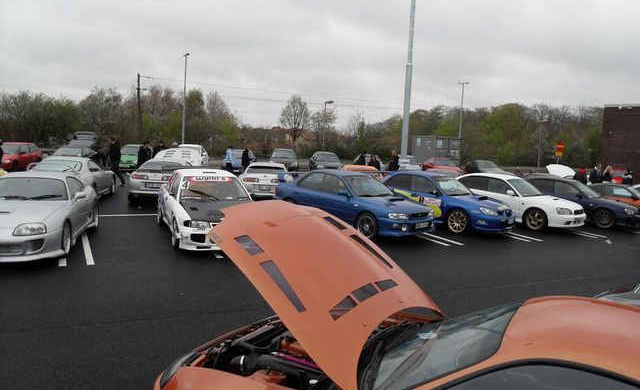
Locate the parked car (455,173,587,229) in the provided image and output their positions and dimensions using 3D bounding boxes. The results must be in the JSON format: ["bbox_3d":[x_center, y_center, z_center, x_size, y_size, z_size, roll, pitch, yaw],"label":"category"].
[{"bbox_3d":[5.417,0.108,15.652,4.580,1.410,1.700,9,8,43],"label":"parked car"}]

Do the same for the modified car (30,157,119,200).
[{"bbox_3d":[-7.325,-0.505,15.458,1.810,1.280,4.500,2,6,-12],"label":"modified car"}]

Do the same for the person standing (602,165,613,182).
[{"bbox_3d":[11.839,-0.378,21.492,0.460,1.670,0.350,2,6,-10],"label":"person standing"}]

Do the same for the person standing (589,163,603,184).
[{"bbox_3d":[12.355,-0.430,22.911,0.500,1.780,0.350,0,7,-30],"label":"person standing"}]

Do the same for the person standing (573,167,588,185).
[{"bbox_3d":[10.170,-0.263,20.390,0.450,1.620,0.500,2,6,-10],"label":"person standing"}]

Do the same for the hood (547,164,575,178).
[{"bbox_3d":[11.682,-1.028,24.875,1.400,0.750,0.850,2,6,-10],"label":"hood"}]

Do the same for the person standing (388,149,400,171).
[{"bbox_3d":[4.032,-1.341,27.411,0.500,1.780,0.350,6,7,30],"label":"person standing"}]

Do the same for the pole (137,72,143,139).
[{"bbox_3d":[-20.028,-9.464,58.000,0.300,8.310,0.300,-3,0,0],"label":"pole"}]

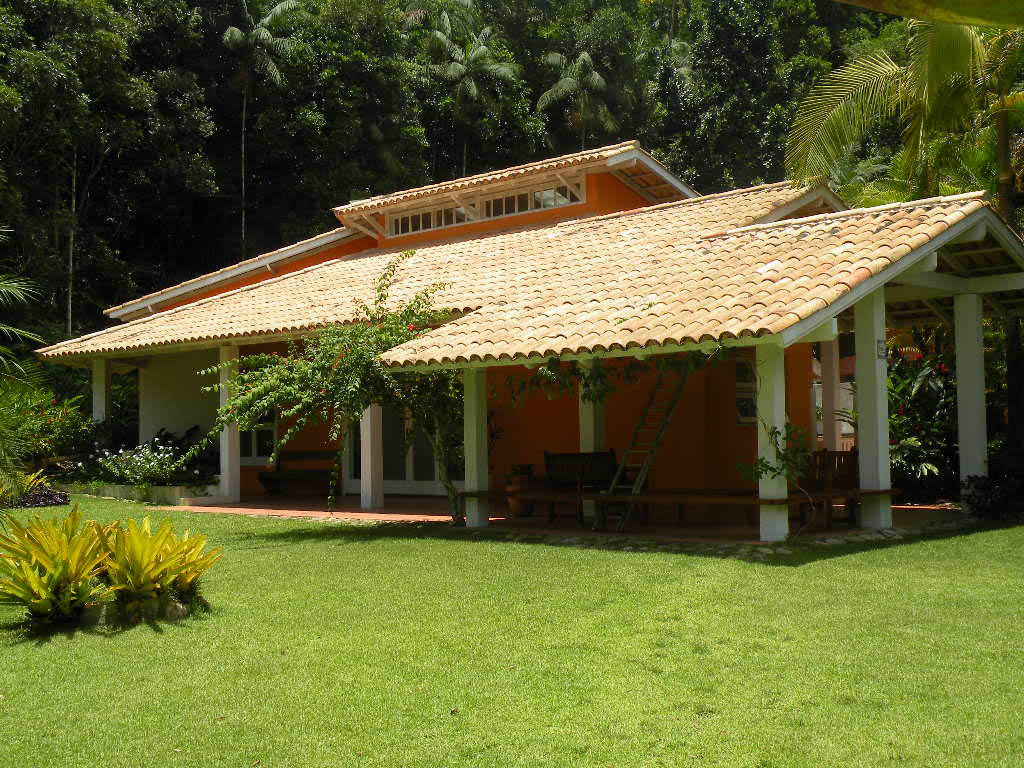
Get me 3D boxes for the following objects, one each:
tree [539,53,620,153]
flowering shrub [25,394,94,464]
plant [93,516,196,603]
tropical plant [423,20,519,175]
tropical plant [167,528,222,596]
[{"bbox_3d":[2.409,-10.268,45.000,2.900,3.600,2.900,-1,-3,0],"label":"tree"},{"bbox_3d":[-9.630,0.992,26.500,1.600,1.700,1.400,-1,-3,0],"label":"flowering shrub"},{"bbox_3d":[-2.655,1.279,9.000,0.710,0.620,0.650,-1,-3,0],"label":"plant"},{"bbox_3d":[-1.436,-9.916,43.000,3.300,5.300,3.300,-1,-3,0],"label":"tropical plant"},{"bbox_3d":[-2.373,1.322,9.200,0.470,0.500,0.450,-1,-3,0],"label":"tropical plant"}]

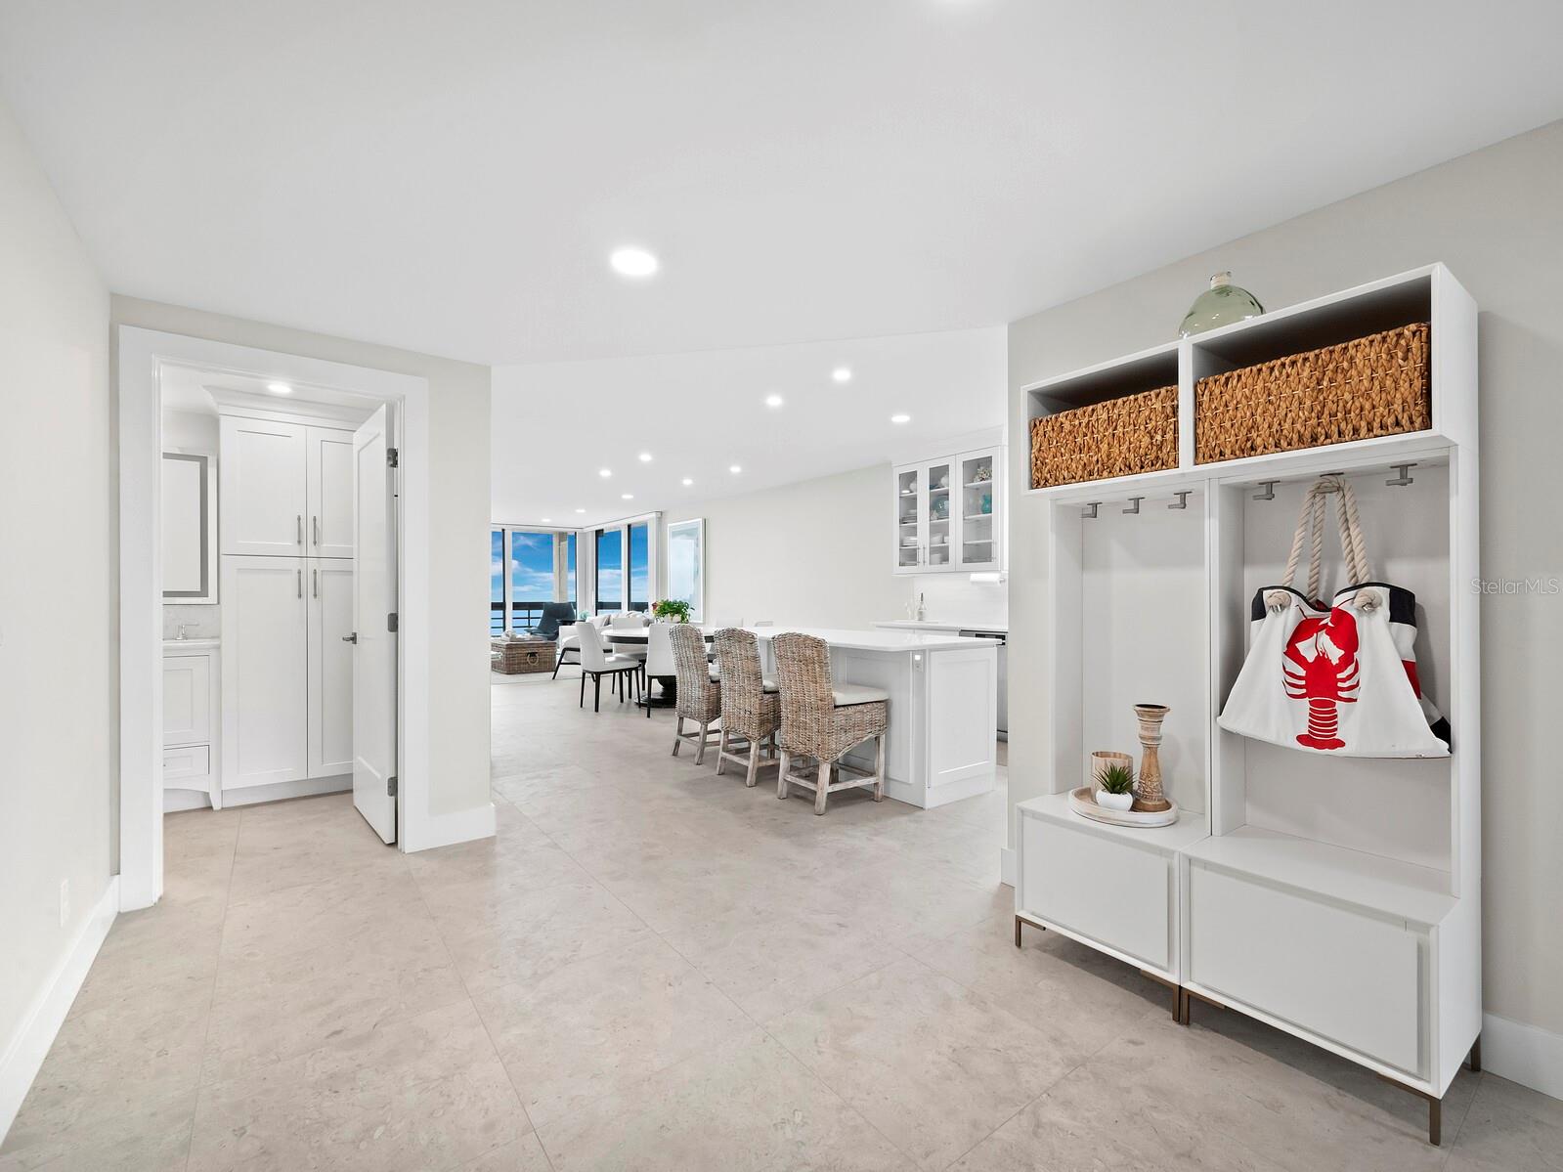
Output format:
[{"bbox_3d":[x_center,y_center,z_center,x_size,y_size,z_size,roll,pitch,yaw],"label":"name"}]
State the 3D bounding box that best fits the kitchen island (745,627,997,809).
[{"bbox_3d":[0.413,0.792,4.314,1.000,0.915,1.780,0,-1,-38],"label":"kitchen island"}]

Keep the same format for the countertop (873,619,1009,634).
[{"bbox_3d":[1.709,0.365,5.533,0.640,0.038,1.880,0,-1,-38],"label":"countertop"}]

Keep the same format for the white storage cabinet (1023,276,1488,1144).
[{"bbox_3d":[1.274,0.262,1.887,0.380,1.915,1.010,0,-1,-38],"label":"white storage cabinet"}]

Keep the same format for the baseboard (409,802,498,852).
[{"bbox_3d":[-1.575,1.163,3.016,0.375,0.150,0.020,0,-1,-38],"label":"baseboard"}]

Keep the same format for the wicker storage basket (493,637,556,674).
[{"bbox_3d":[-4.140,1.110,10.044,0.720,0.430,1.050,0,-1,-38],"label":"wicker storage basket"}]

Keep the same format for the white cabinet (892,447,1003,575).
[{"bbox_3d":[1.617,-0.652,5.910,0.330,1.065,1.225,0,-1,-38],"label":"white cabinet"}]

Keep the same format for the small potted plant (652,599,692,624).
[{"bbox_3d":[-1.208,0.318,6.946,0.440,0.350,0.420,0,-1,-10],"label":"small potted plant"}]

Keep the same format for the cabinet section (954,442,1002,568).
[{"bbox_3d":[1.806,-0.637,5.483,0.340,1.025,0.453,0,-1,-37],"label":"cabinet section"}]

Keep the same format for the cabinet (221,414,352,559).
[{"bbox_3d":[-2.976,-0.548,3.952,0.765,0.780,0.520,0,-1,-38],"label":"cabinet"}]

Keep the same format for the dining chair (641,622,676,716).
[{"bbox_3d":[-1.114,0.826,6.370,0.480,0.900,0.570,0,-1,-3],"label":"dining chair"}]

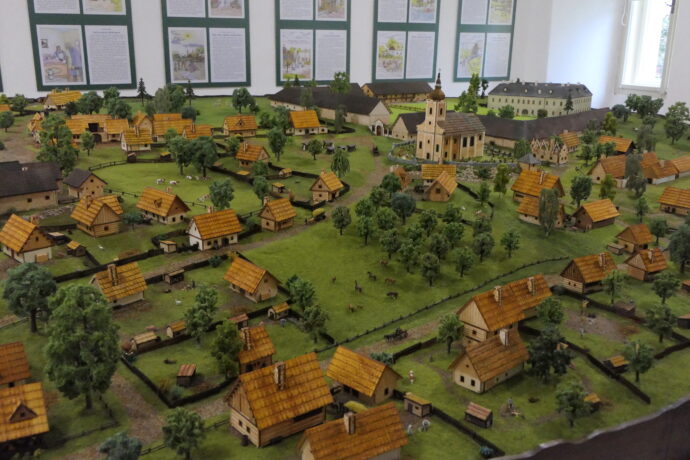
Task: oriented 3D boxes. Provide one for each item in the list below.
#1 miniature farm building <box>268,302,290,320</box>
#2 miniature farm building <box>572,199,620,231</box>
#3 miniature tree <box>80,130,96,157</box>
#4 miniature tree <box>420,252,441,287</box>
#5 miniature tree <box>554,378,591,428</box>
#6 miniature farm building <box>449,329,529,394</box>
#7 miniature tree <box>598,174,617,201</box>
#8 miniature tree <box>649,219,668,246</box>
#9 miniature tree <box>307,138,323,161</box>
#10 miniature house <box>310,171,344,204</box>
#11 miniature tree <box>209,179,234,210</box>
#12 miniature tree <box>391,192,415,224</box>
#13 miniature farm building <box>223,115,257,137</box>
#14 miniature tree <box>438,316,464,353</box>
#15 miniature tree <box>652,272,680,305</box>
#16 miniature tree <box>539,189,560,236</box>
[{"bbox_3d":[-0.124,0.153,1.193,0.020,0.022,0.036,18,25,40],"label":"miniature farm building"},{"bbox_3d":[0.806,-0.053,2.030,0.144,0.071,0.075,-12,22,-35],"label":"miniature farm building"},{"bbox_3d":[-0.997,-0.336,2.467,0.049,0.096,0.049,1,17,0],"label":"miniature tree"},{"bbox_3d":[0.182,0.086,1.341,0.042,0.073,0.042,1,19,0],"label":"miniature tree"},{"bbox_3d":[0.326,0.250,0.903,0.050,0.076,0.050,1,19,0],"label":"miniature tree"},{"bbox_3d":[0.258,0.222,1.113,0.139,0.078,0.066,-14,23,-39],"label":"miniature farm building"},{"bbox_3d":[0.957,-0.151,2.306,0.066,0.098,0.066,1,17,0],"label":"miniature tree"},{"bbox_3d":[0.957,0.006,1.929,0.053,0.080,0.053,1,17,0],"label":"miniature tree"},{"bbox_3d":[-0.112,-0.297,2.345,0.056,0.076,0.056,1,19,0],"label":"miniature tree"},{"bbox_3d":[-0.074,-0.173,2.533,0.092,0.104,0.129,7,18,19],"label":"miniature house"},{"bbox_3d":[-0.454,-0.131,2.330,0.088,0.115,0.088,1,17,0],"label":"miniature tree"},{"bbox_3d":[0.225,-0.083,2.430,0.085,0.121,0.085,1,17,0],"label":"miniature tree"},{"bbox_3d":[-0.490,-0.487,2.964,0.137,0.088,0.081,-7,19,-25],"label":"miniature farm building"},{"bbox_3d":[0.198,0.197,1.184,0.045,0.081,0.045,1,17,0],"label":"miniature tree"},{"bbox_3d":[0.663,0.122,1.304,0.057,0.067,0.057,1,19,0],"label":"miniature tree"},{"bbox_3d":[0.626,-0.053,1.936,0.058,0.146,0.058,1,17,0],"label":"miniature tree"}]

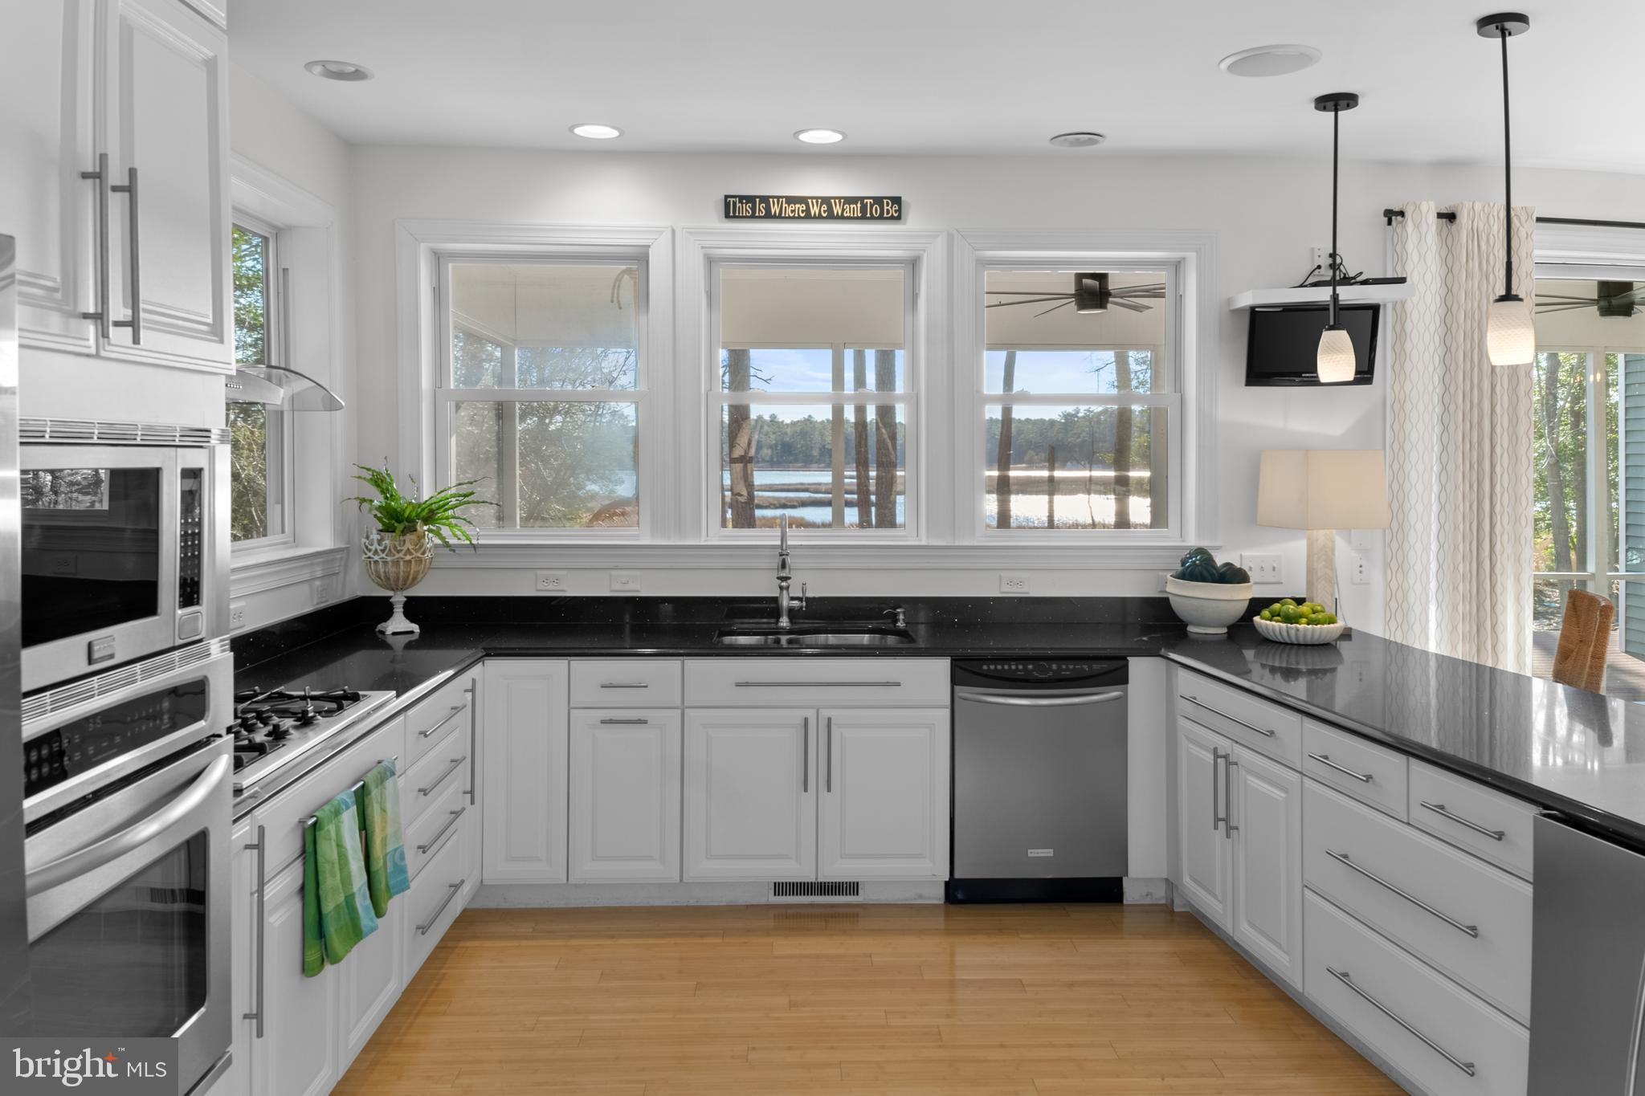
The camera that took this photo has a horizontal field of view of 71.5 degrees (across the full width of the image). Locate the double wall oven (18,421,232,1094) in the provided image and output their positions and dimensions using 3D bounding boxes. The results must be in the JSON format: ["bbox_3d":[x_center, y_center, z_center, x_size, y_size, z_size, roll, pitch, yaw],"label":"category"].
[{"bbox_3d":[-1.320,0.375,1.660,0.620,1.110,0.760,0,3,-2],"label":"double wall oven"}]

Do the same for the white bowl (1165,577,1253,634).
[{"bbox_3d":[1.436,0.215,4.240,0.320,0.195,0.320,0,2,0],"label":"white bowl"}]

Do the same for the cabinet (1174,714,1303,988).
[{"bbox_3d":[1.535,0.890,3.530,0.570,0.615,0.690,-1,3,-10],"label":"cabinet"}]

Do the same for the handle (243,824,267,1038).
[{"bbox_3d":[-1.055,0.712,2.119,0.037,0.400,0.012,0,2,-3],"label":"handle"}]

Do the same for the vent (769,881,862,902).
[{"bbox_3d":[-0.022,1.183,3.950,0.330,0.078,0.015,0,2,-2],"label":"vent"}]

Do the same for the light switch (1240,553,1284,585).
[{"bbox_3d":[1.732,0.081,4.495,0.164,0.118,0.014,0,3,-2],"label":"light switch"}]

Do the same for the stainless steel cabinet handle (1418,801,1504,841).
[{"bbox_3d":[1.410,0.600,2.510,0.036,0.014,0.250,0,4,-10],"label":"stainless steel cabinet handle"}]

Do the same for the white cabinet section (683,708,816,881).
[{"bbox_3d":[-0.256,0.831,4.185,0.455,0.590,0.560,0,3,-2],"label":"white cabinet section"}]

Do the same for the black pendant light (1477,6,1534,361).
[{"bbox_3d":[1.857,-0.968,3.100,0.142,0.940,0.142,0,2,0],"label":"black pendant light"}]

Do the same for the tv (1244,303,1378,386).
[{"bbox_3d":[1.846,-0.762,4.300,0.456,0.300,0.060,2,10,13],"label":"tv"}]

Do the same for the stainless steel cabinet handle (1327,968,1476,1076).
[{"bbox_3d":[1.351,1.098,2.676,0.036,0.013,0.550,0,2,-7],"label":"stainless steel cabinet handle"}]

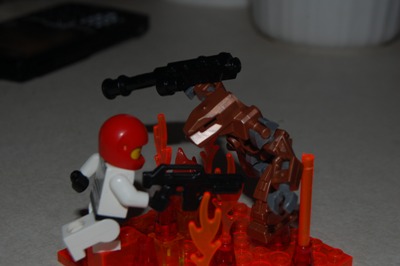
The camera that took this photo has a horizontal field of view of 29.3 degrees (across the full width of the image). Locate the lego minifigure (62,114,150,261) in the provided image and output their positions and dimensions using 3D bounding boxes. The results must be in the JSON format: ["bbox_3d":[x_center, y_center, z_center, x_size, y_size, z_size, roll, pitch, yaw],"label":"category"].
[{"bbox_3d":[-0.025,0.016,0.214,0.026,0.041,0.022,-4,24,-10],"label":"lego minifigure"}]

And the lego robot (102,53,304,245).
[{"bbox_3d":[0.001,0.010,0.226,0.054,0.059,0.028,-11,26,-24],"label":"lego robot"}]

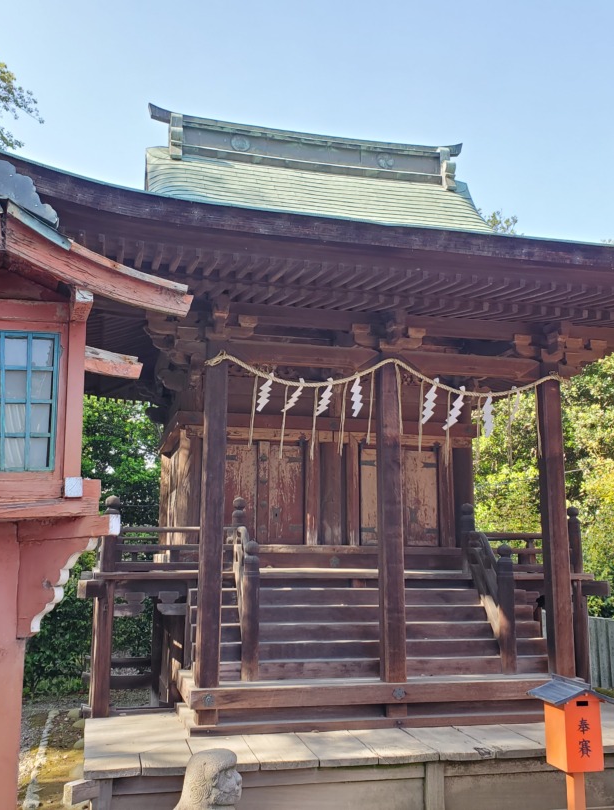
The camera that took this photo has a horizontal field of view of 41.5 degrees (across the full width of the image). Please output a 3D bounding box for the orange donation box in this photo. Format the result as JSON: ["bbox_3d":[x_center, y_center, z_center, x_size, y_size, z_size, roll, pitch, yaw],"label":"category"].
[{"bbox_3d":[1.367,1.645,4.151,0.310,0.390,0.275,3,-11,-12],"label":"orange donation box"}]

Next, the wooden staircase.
[{"bbox_3d":[0.633,2.073,7.107,3.340,1.205,1.240,3,-11,-12],"label":"wooden staircase"}]

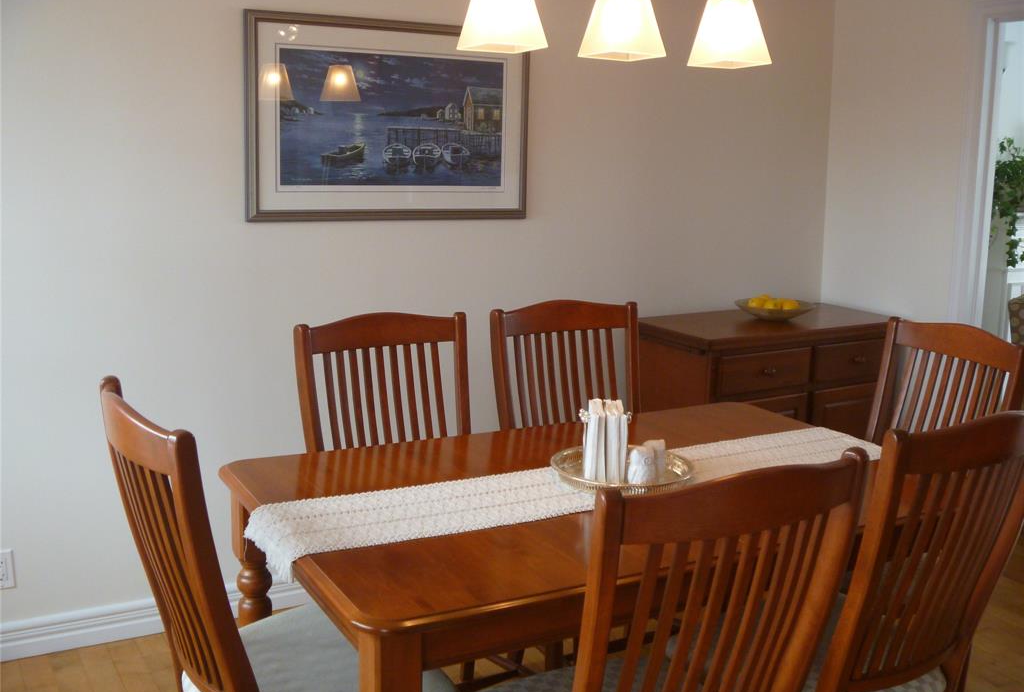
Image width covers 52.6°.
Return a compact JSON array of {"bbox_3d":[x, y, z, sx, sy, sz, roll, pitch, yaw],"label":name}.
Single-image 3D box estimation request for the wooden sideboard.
[{"bbox_3d":[0.922,0.329,3.833,0.950,0.860,0.490,-5,11,-30],"label":"wooden sideboard"}]

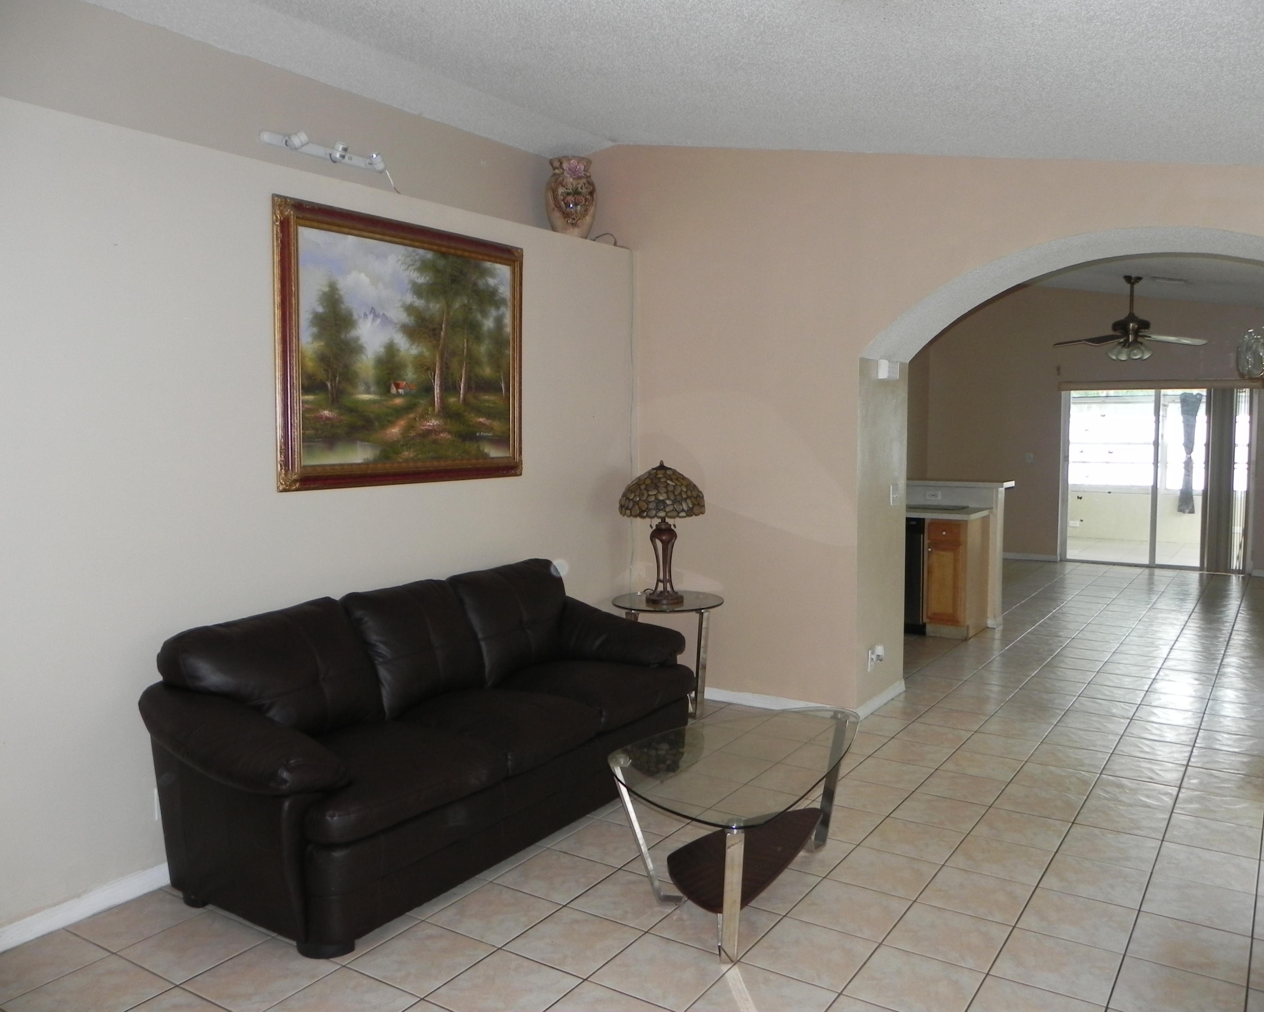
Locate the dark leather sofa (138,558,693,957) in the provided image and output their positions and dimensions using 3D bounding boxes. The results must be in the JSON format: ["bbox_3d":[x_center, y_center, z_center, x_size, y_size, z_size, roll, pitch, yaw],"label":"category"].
[{"bbox_3d":[-0.655,0.783,3.950,0.877,0.927,2.173,3,6,33],"label":"dark leather sofa"}]

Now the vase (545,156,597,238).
[{"bbox_3d":[-0.331,-1.665,5.551,0.284,0.478,0.284,-1,5,-3],"label":"vase"}]

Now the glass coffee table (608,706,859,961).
[{"bbox_3d":[0.390,1.050,3.462,0.698,0.466,1.276,3,6,33],"label":"glass coffee table"}]

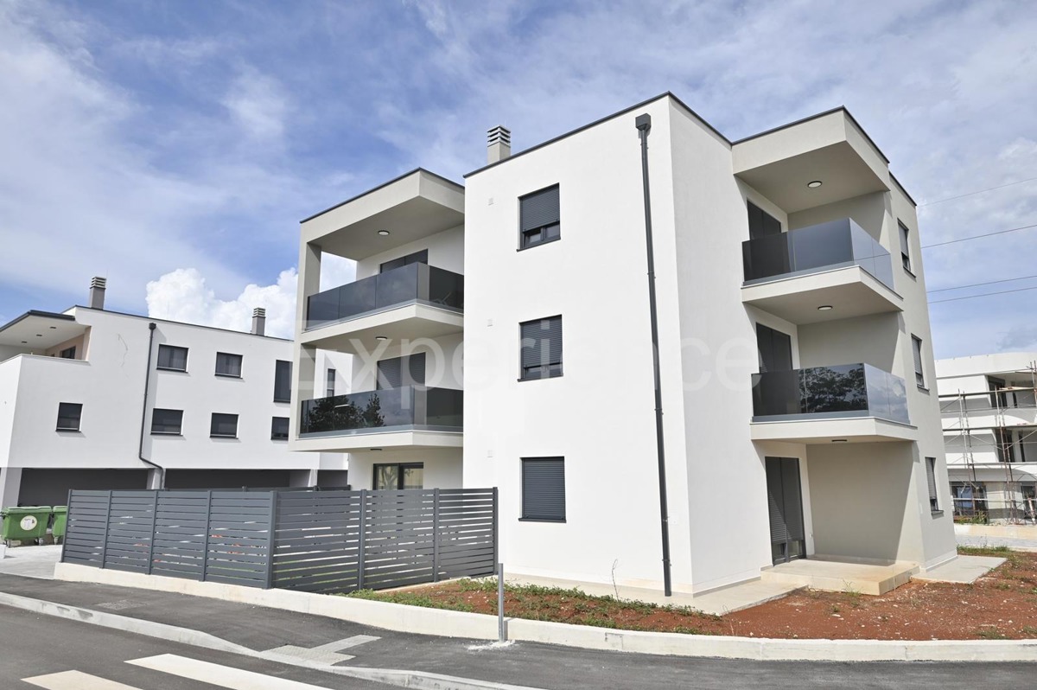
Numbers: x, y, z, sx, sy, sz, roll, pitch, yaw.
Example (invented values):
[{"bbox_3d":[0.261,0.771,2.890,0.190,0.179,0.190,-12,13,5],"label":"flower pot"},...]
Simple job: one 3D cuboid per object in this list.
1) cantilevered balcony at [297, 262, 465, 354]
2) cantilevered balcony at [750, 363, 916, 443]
[{"bbox_3d":[-3.624,-0.875,18.647,4.981,1.381,1.993,-10,-14,40],"label":"cantilevered balcony"},{"bbox_3d":[6.852,1.375,14.967,2.394,1.387,3.306,-10,-14,40],"label":"cantilevered balcony"}]

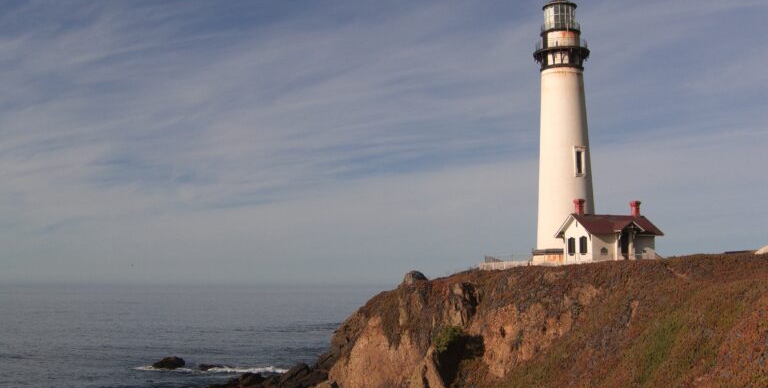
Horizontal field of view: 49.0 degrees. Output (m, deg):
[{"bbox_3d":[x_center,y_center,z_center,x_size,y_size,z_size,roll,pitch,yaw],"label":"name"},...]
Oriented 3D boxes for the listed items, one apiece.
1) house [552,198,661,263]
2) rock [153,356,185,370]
[{"bbox_3d":[25.800,4.390,95.900,9.500,7.500,8.200,2,-6,-20],"label":"house"},{"bbox_3d":[-30.100,23.600,118.400,4.700,1.850,3.200,1,-6,-14],"label":"rock"}]

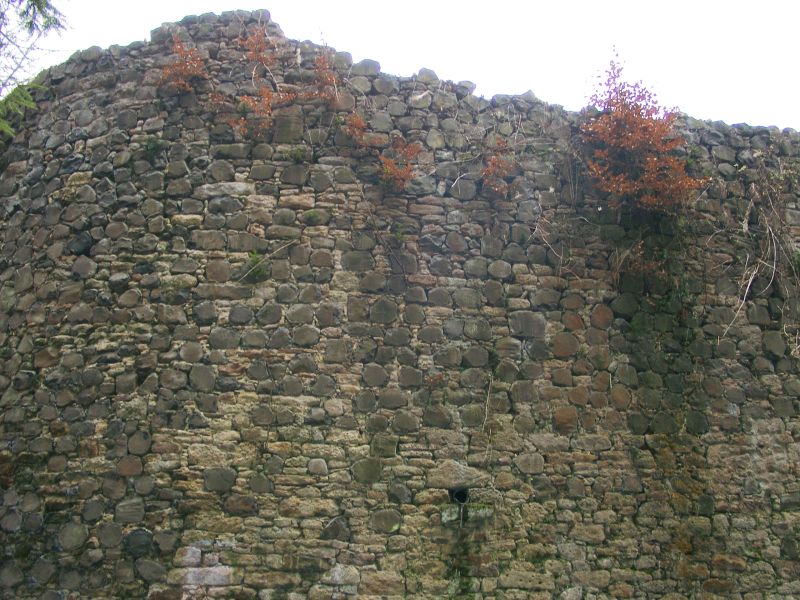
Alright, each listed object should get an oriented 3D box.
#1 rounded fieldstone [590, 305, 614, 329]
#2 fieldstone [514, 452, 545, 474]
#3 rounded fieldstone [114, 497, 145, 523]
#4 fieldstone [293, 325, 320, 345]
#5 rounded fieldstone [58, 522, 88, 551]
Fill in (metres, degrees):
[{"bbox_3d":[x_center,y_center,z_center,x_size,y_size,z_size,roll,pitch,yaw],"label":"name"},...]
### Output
[{"bbox_3d":[2.262,0.184,8.776,0.274,0.256,0.225,3,-12,-14],"label":"rounded fieldstone"},{"bbox_3d":[1.363,1.721,8.273,0.310,0.219,0.225,2,-12,-9],"label":"fieldstone"},{"bbox_3d":[-2.574,1.994,7.478,0.296,0.238,0.205,-3,-16,12],"label":"rounded fieldstone"},{"bbox_3d":[-0.887,0.337,7.454,0.264,0.208,0.189,0,-14,0],"label":"fieldstone"},{"bbox_3d":[-3.135,2.271,7.545,0.305,0.259,0.214,-4,-16,15],"label":"rounded fieldstone"}]

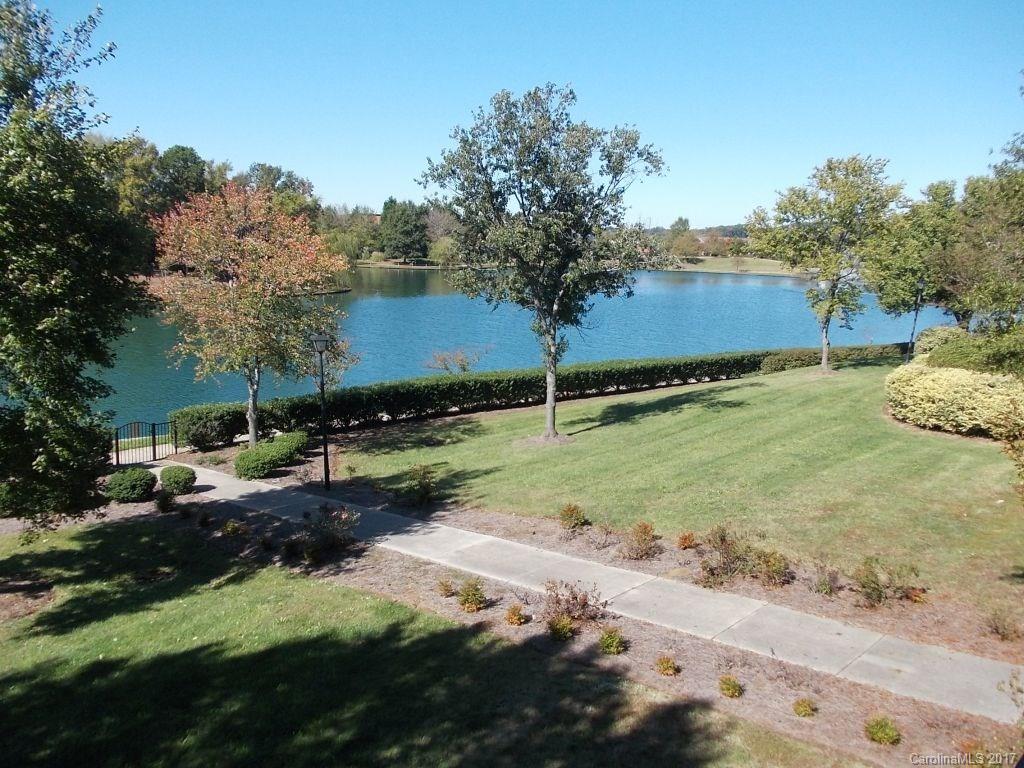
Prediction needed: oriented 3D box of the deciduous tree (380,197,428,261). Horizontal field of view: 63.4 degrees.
[{"bbox_3d":[-19.857,-28.631,153.000,8.800,11.800,8.800,0,10,0],"label":"deciduous tree"}]

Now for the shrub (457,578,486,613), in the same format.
[{"bbox_3d":[-0.623,3.255,12.746,0.460,0.520,0.460,0,10,0],"label":"shrub"}]

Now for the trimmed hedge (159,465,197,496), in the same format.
[{"bbox_3d":[-7.473,2.162,18.559,0.820,0.720,0.820,0,10,0],"label":"trimmed hedge"}]

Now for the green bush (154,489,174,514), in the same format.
[{"bbox_3d":[-7.283,2.463,17.359,0.430,0.530,0.430,0,10,0],"label":"green bush"}]

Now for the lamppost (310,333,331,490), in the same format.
[{"bbox_3d":[-4.219,0.638,18.615,0.400,3.610,0.400,0,10,0],"label":"lamppost"}]

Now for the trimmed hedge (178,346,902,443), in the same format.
[{"bbox_3d":[3.976,-0.205,30.054,30.501,0.980,1.100,-6,12,-29],"label":"trimmed hedge"}]

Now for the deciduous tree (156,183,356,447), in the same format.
[{"bbox_3d":[-7.019,-1.780,22.403,5.300,7.050,5.200,0,10,0],"label":"deciduous tree"}]

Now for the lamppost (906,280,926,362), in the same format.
[{"bbox_3d":[16.994,-2.689,34.959,0.420,3.660,0.420,4,10,-1],"label":"lamppost"}]

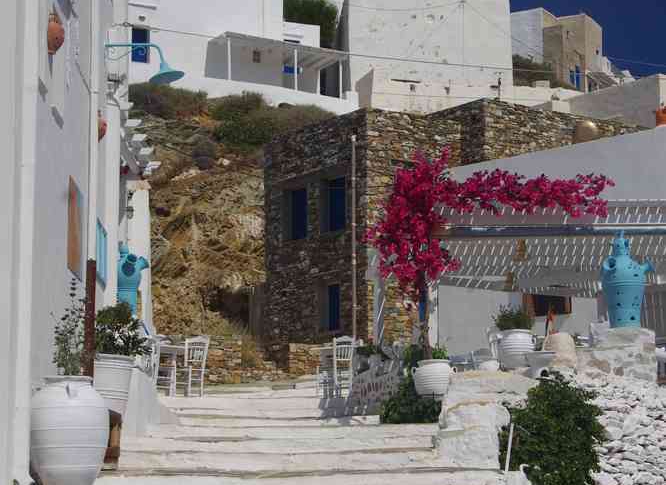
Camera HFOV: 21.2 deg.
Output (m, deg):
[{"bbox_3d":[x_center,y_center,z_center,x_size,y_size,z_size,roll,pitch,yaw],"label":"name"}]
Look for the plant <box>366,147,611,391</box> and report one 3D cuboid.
[{"bbox_3d":[1.988,0.345,22.700,3.100,3.100,1.400,0,-6,0],"label":"plant"}]

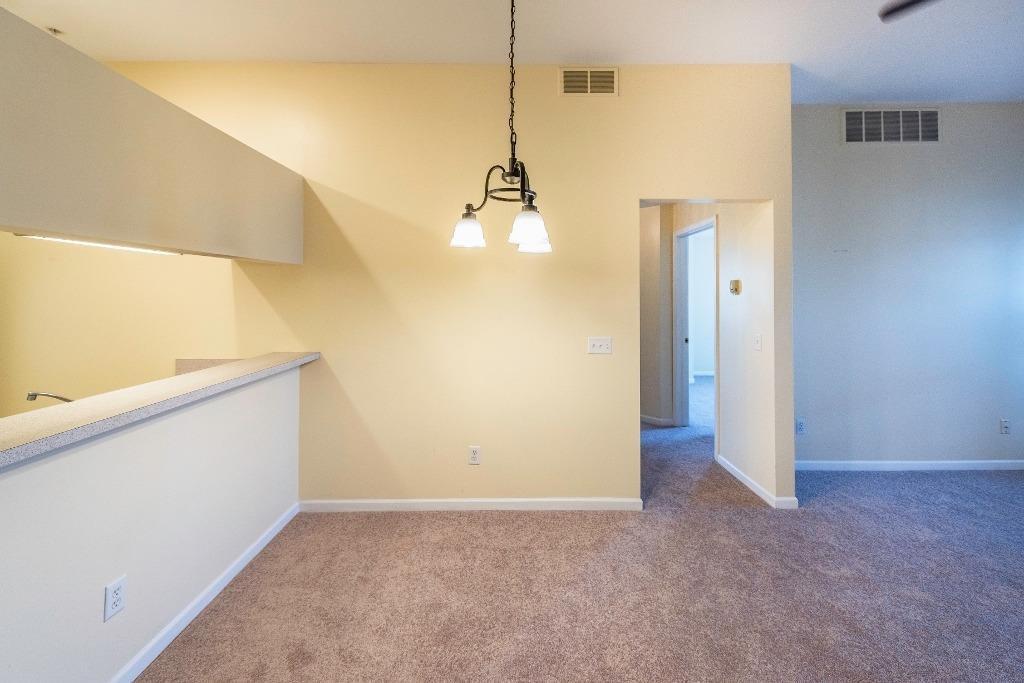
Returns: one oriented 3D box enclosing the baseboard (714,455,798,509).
[{"bbox_3d":[1.843,1.035,3.040,0.150,0.090,0.760,0,6,0],"label":"baseboard"}]

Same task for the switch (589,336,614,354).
[{"bbox_3d":[0.592,0.026,2.675,0.162,0.119,0.014,0,4,0],"label":"switch"}]

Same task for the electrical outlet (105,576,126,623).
[{"bbox_3d":[-1.418,0.919,1.430,0.012,0.121,0.077,0,4,0],"label":"electrical outlet"}]

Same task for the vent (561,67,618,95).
[{"bbox_3d":[0.521,-1.745,2.670,0.393,0.195,0.025,0,4,0],"label":"vent"}]

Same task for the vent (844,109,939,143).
[{"bbox_3d":[3.137,-1.772,3.280,0.800,0.290,0.030,0,4,0],"label":"vent"}]

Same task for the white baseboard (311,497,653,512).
[{"bbox_3d":[-0.271,1.097,2.670,2.300,0.090,0.020,0,4,0],"label":"white baseboard"}]

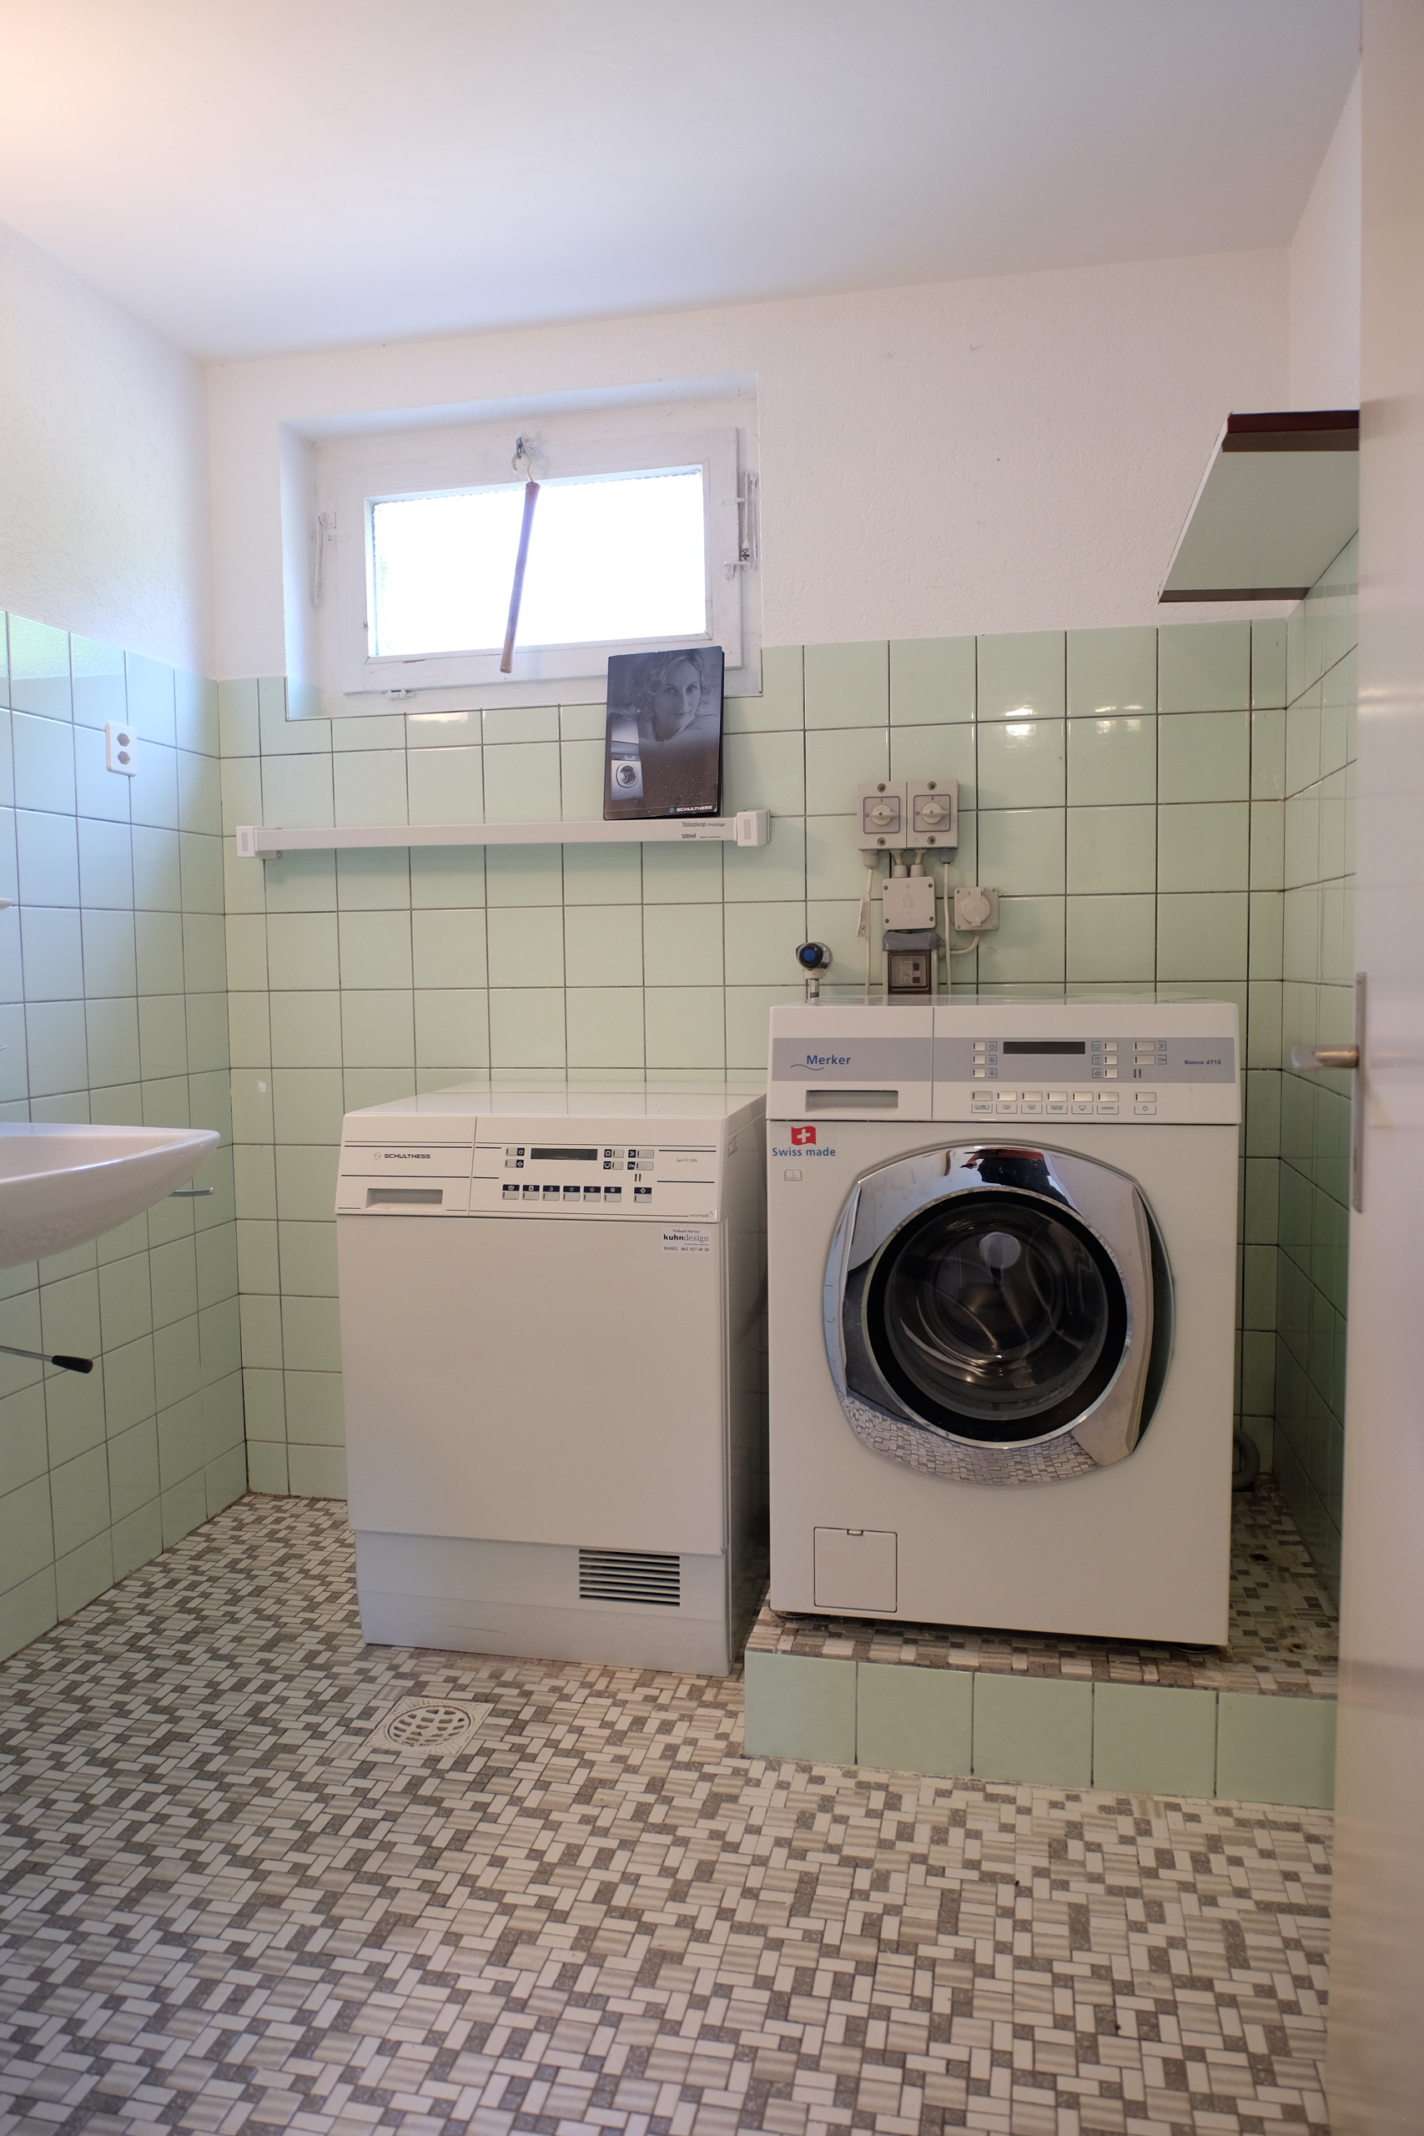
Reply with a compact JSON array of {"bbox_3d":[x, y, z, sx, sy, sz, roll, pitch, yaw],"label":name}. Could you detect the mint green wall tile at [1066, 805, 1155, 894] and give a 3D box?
[{"bbox_3d":[0.687,-0.373,2.449,0.149,0.149,0.008,0,5,12],"label":"mint green wall tile"}]

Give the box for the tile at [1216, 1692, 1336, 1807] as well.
[{"bbox_3d":[0.709,0.851,1.779,0.149,0.140,0.008,0,5,12],"label":"tile"}]

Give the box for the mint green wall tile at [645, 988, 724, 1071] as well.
[{"bbox_3d":[-0.049,-0.075,2.607,0.148,0.148,0.008,0,5,11],"label":"mint green wall tile"}]

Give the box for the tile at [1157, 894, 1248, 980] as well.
[{"bbox_3d":[0.831,-0.221,2.413,0.147,0.147,0.010,0,5,12],"label":"tile"}]

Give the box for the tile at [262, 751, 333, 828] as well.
[{"bbox_3d":[-0.789,-0.521,2.721,0.148,0.148,0.010,0,5,11],"label":"tile"}]

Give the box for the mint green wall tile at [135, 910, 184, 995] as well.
[{"bbox_3d":[-0.997,-0.206,2.564,0.010,0.150,0.148,0,5,12],"label":"mint green wall tile"}]

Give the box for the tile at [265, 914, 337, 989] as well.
[{"bbox_3d":[-0.790,-0.225,2.763,0.149,0.149,0.008,0,5,12],"label":"tile"}]

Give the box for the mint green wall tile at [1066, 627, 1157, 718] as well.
[{"bbox_3d":[0.679,-0.670,2.412,0.148,0.148,0.010,0,5,11],"label":"mint green wall tile"}]

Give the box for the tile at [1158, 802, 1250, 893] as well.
[{"bbox_3d":[0.829,-0.371,2.402,0.150,0.150,0.010,0,5,12],"label":"tile"}]

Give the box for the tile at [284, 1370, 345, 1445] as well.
[{"bbox_3d":[-0.771,0.674,2.819,0.147,0.147,0.010,0,5,12],"label":"tile"}]

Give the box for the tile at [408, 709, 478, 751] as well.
[{"bbox_3d":[-0.507,-0.642,2.709,0.150,0.064,0.010,0,4,12],"label":"tile"}]

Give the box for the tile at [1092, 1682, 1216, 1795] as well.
[{"bbox_3d":[0.560,0.849,1.804,0.150,0.140,0.010,0,5,11],"label":"tile"}]

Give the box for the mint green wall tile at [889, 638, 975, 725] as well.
[{"bbox_3d":[0.392,-0.681,2.521,0.150,0.144,0.010,0,4,12],"label":"mint green wall tile"}]

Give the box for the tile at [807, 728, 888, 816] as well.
[{"bbox_3d":[0.241,-0.524,2.529,0.149,0.149,0.010,0,4,12],"label":"tile"}]

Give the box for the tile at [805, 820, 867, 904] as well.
[{"bbox_3d":[0.246,-0.379,2.575,0.150,0.150,0.010,0,4,12],"label":"tile"}]

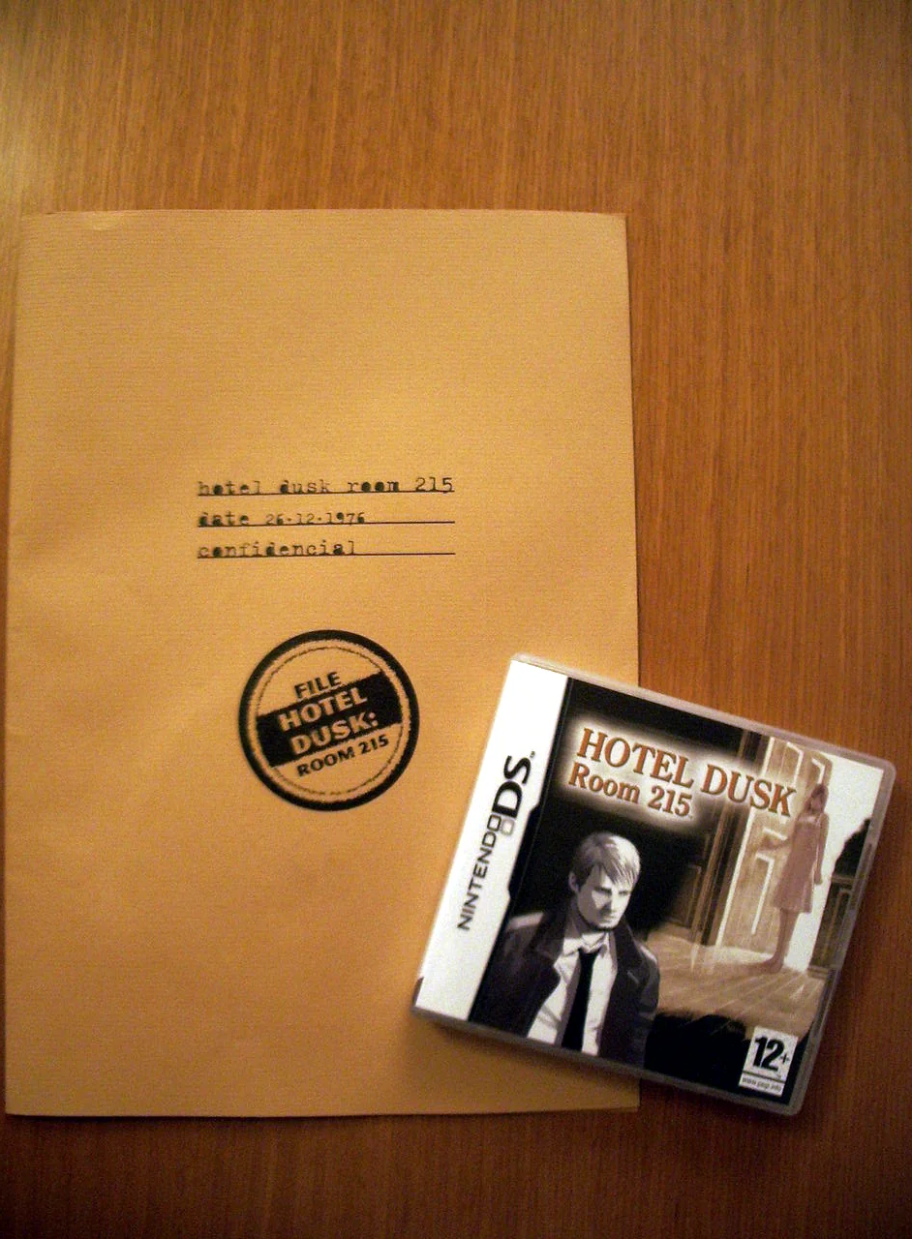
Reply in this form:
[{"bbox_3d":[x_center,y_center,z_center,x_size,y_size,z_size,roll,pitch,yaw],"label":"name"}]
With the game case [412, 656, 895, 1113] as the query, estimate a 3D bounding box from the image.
[{"bbox_3d":[0.068,0.090,0.430,0.136,0.018,0.124,16,87,-2],"label":"game case"}]

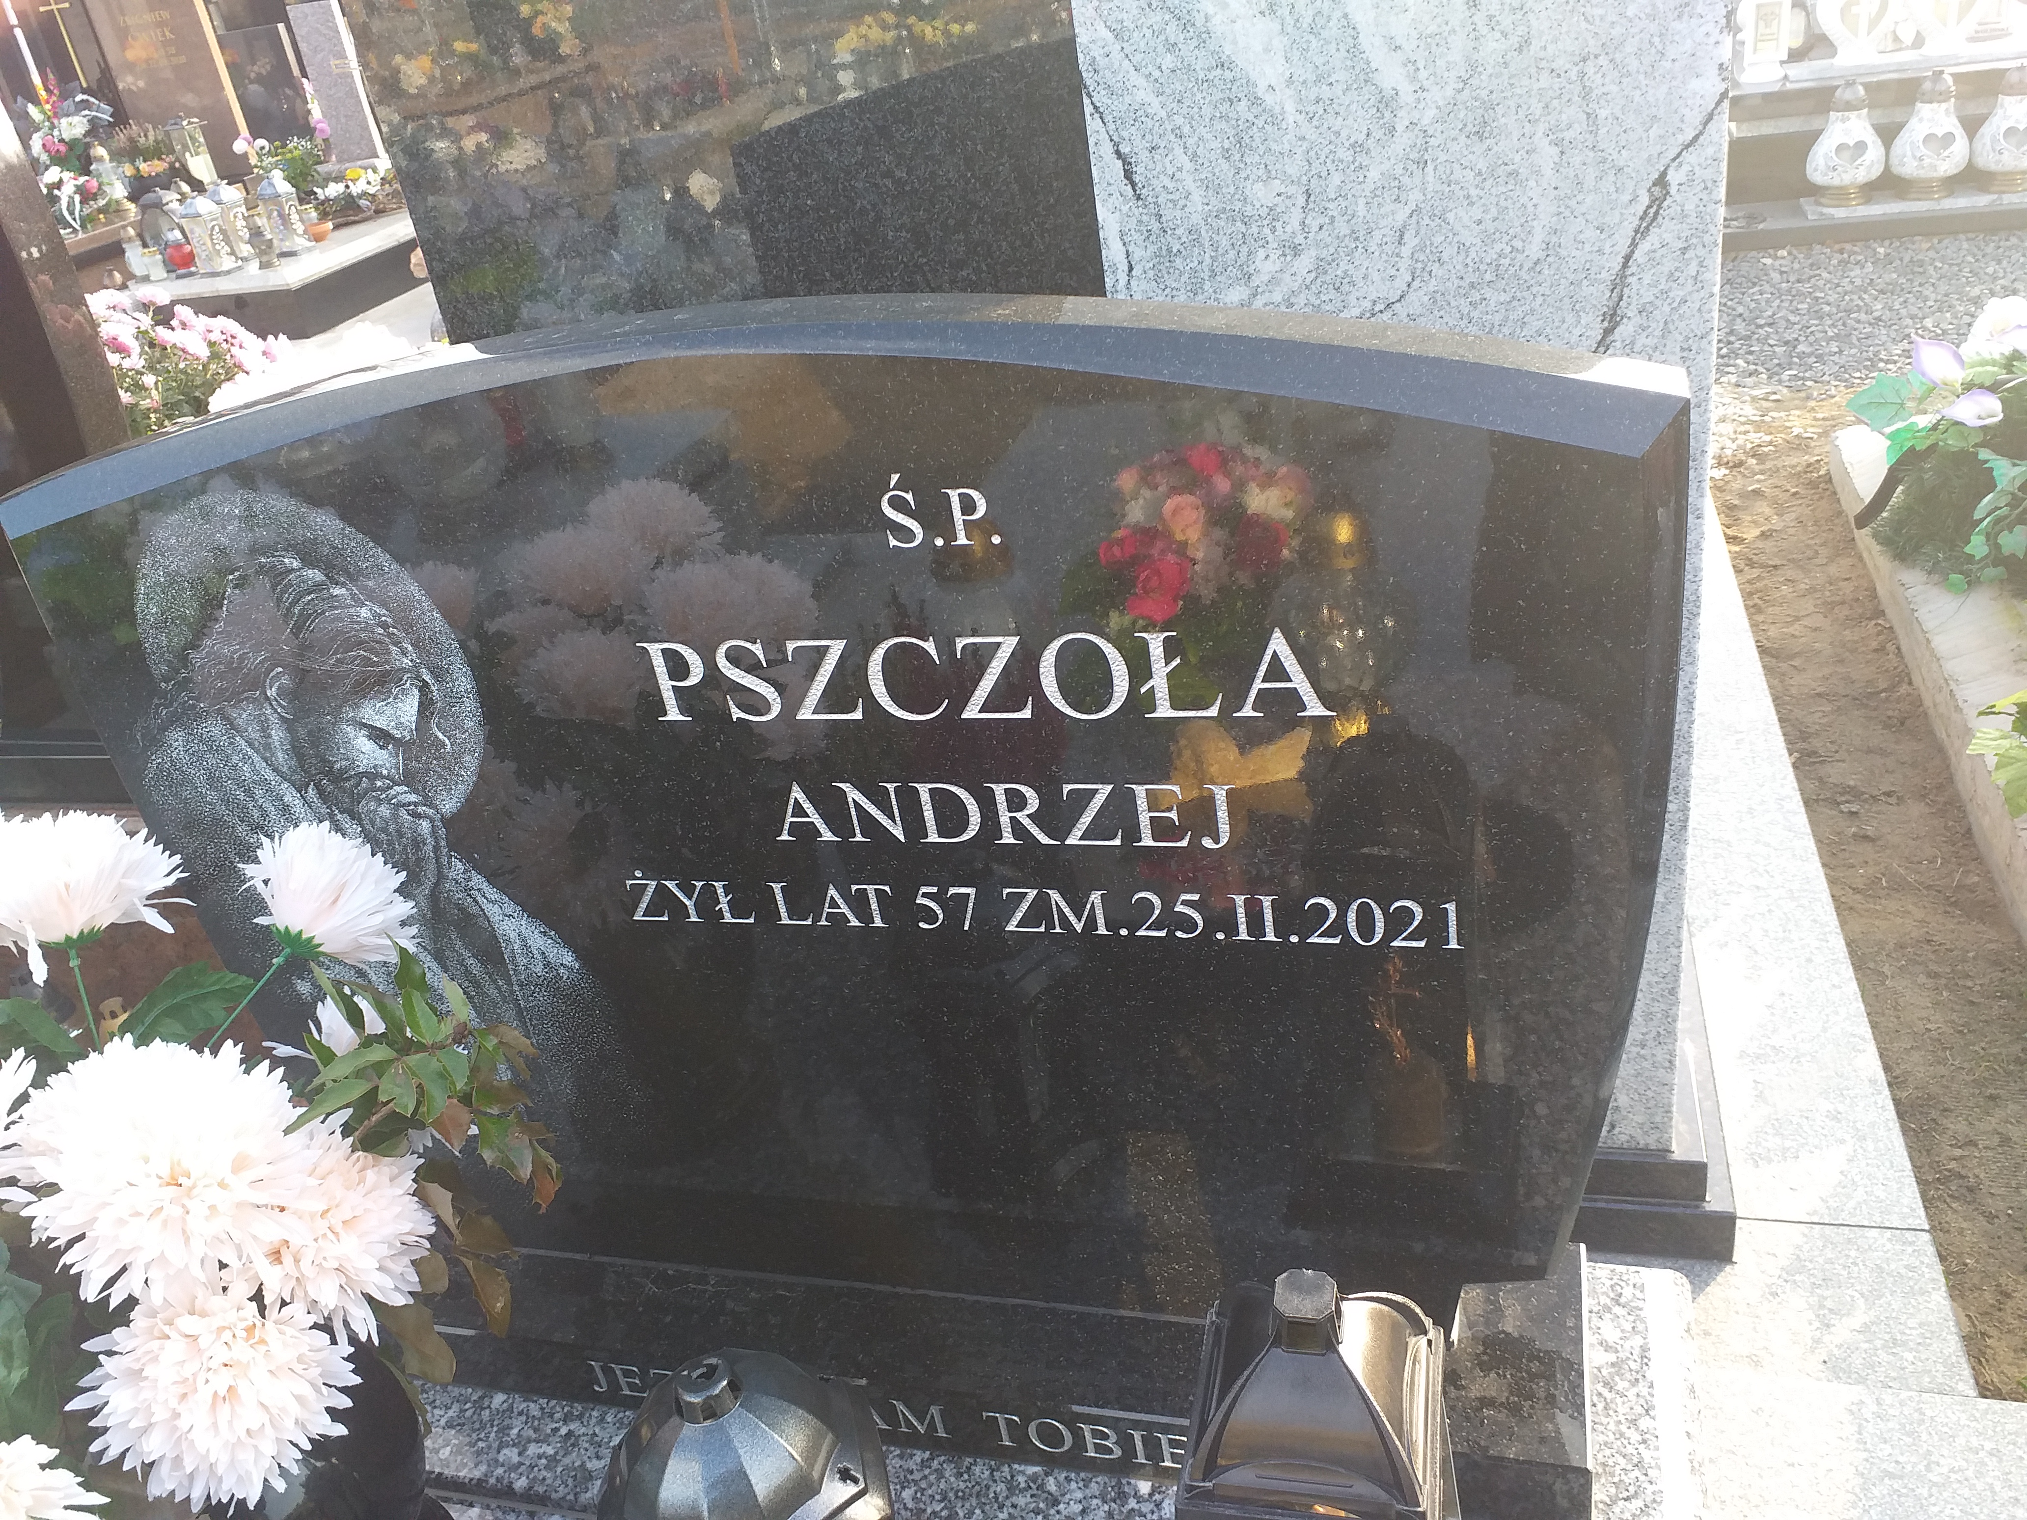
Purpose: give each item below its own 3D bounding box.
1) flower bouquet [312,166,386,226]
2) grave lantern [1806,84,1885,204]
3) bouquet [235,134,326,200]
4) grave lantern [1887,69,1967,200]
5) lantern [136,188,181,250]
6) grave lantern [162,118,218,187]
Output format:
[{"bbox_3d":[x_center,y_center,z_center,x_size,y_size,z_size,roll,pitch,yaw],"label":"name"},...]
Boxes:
[{"bbox_3d":[-3.357,-2.851,8.008,0.400,0.230,0.220,-5,28,10],"label":"flower bouquet"},{"bbox_3d":[2.214,-1.641,4.188,0.212,0.302,0.212,-1,29,17],"label":"grave lantern"},{"bbox_3d":[-3.959,-3.207,8.528,0.400,0.330,0.300,-5,28,10],"label":"bouquet"},{"bbox_3d":[2.385,-1.625,4.101,0.212,0.302,0.212,-1,29,17],"label":"grave lantern"},{"bbox_3d":[-3.928,-2.461,7.337,0.165,0.330,0.165,-5,28,10],"label":"lantern"},{"bbox_3d":[-4.354,-3.248,8.427,0.155,0.360,0.155,-5,28,10],"label":"grave lantern"}]

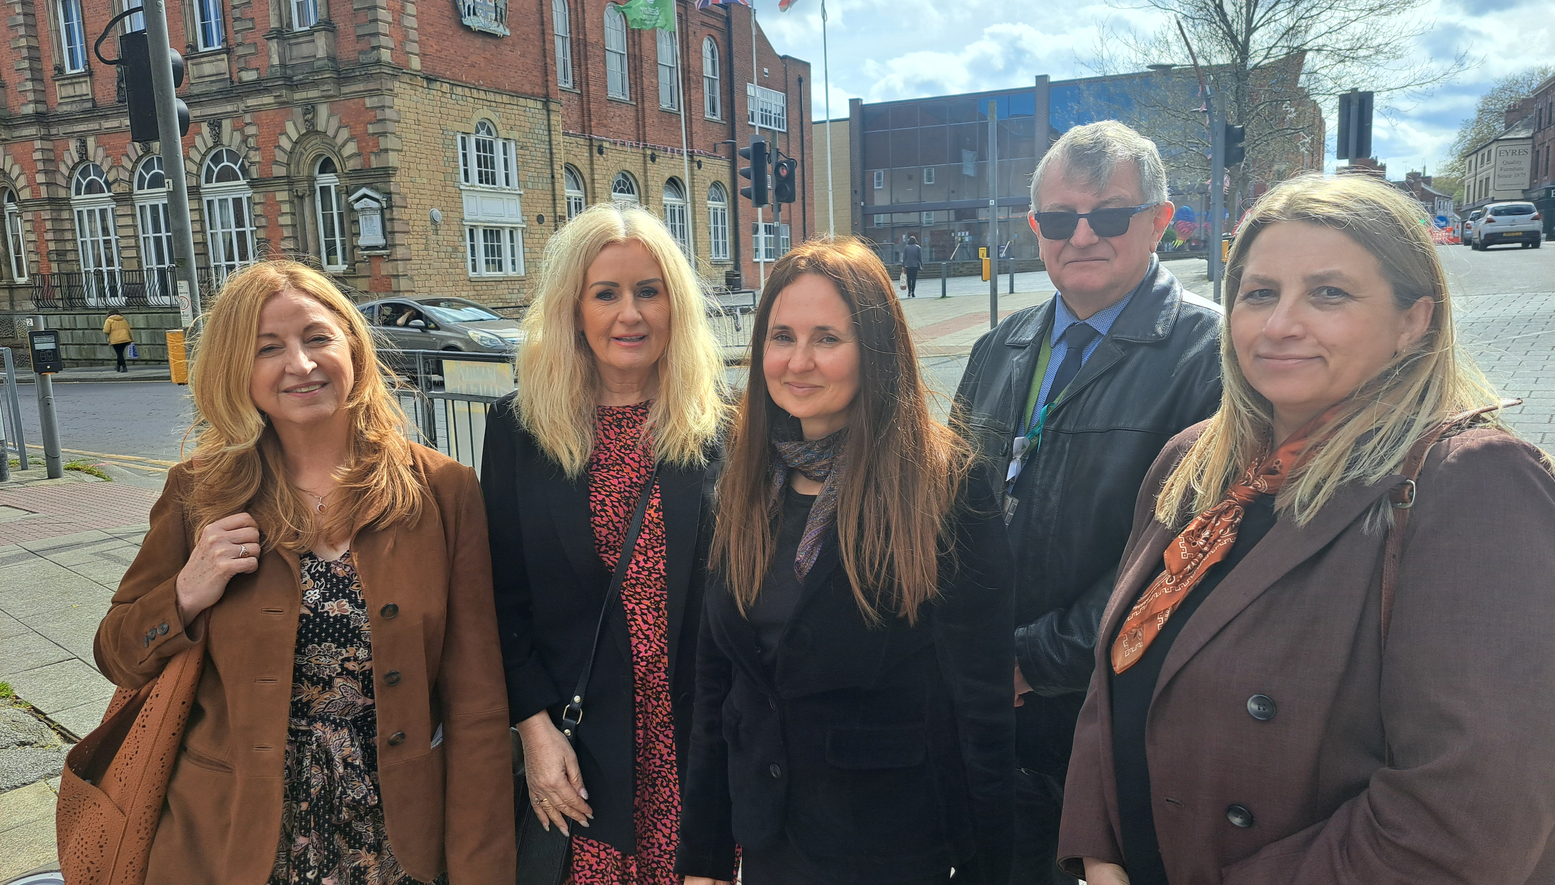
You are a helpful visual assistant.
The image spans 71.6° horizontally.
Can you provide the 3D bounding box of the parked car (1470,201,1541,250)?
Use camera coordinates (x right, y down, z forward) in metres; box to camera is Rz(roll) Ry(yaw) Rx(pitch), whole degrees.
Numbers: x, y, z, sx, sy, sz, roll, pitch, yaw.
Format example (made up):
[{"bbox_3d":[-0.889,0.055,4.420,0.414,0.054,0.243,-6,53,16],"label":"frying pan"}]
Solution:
[{"bbox_3d":[27.038,-7.933,39.969,1.840,1.640,4.360,3,10,29],"label":"parked car"}]

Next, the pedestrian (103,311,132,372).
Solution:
[{"bbox_3d":[-17.315,-2.663,28.300,0.560,1.630,0.420,-10,12,-41],"label":"pedestrian"}]

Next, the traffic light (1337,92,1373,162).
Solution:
[{"bbox_3d":[9.864,-5.390,18.400,0.510,1.090,0.400,3,10,30],"label":"traffic light"}]

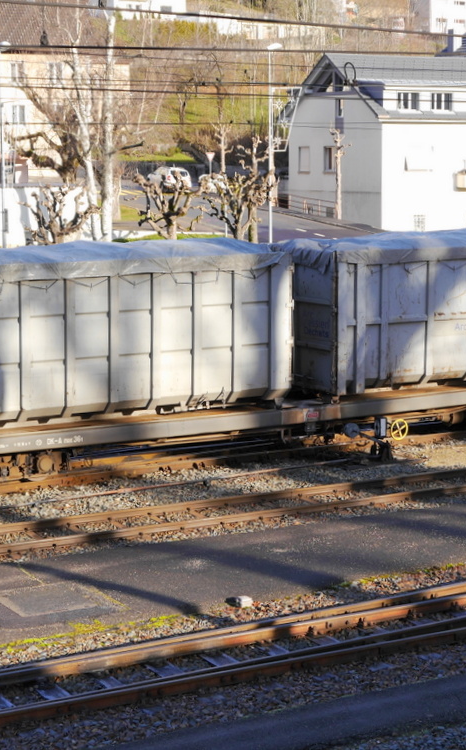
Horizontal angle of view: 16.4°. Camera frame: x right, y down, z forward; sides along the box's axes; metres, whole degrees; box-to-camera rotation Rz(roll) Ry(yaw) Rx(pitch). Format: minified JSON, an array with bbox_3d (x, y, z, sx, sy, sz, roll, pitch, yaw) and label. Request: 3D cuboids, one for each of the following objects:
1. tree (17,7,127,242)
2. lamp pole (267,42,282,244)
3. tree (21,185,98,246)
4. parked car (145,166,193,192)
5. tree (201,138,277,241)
[{"bbox_3d":[-5.833,-9.115,59.630,3.900,8.886,3.900,0,8,0],"label":"tree"},{"bbox_3d":[1.611,-8.346,62.630,0.650,8.885,0.250,4,9,25],"label":"lamp pole"},{"bbox_3d":[-5.890,-4.591,55.270,2.550,3.809,2.550,-5,10,-31],"label":"tree"},{"bbox_3d":[-3.920,-12.485,102.885,1.760,1.620,4.200,-3,9,-19],"label":"parked car"},{"bbox_3d":[0.263,-6.538,62.872,2.850,5.251,2.850,0,8,0],"label":"tree"}]

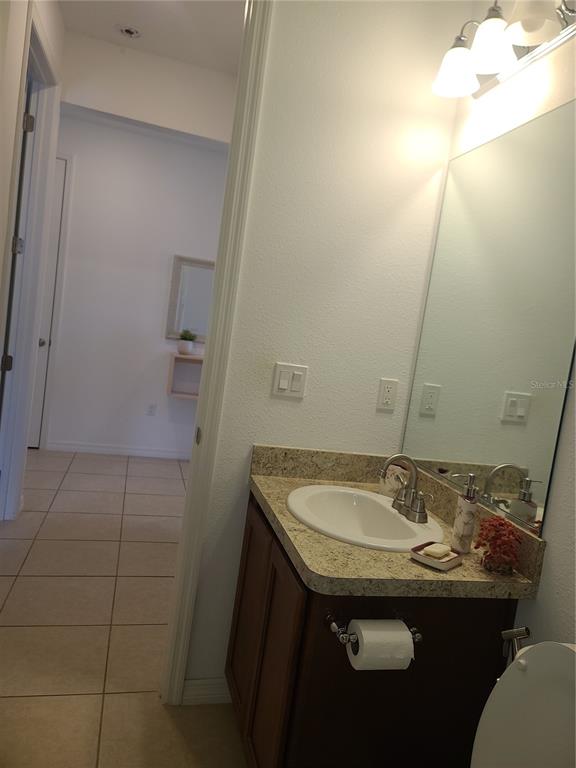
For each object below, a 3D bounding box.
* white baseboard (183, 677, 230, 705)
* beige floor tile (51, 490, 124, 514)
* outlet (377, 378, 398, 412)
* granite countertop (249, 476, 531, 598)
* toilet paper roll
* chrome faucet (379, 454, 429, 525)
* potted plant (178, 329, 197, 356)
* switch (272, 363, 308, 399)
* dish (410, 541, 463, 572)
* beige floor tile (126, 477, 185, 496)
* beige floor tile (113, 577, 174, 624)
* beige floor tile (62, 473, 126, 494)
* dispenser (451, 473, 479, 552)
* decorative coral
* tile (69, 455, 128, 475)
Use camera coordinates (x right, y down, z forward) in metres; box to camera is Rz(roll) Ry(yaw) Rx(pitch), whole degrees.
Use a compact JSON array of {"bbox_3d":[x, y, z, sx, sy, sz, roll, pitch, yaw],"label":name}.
[{"bbox_3d":[-0.273,1.104,2.002,0.208,0.098,0.014,6,6,-15],"label":"white baseboard"},{"bbox_3d":[-1.384,0.830,3.872,0.459,0.010,0.455,6,5,-15],"label":"beige floor tile"},{"bbox_3d":[0.363,0.040,2.019,0.072,0.116,0.010,6,5,-15],"label":"outlet"},{"bbox_3d":[0.234,0.415,1.633,0.564,0.041,0.786,6,6,-15],"label":"granite countertop"},{"bbox_3d":[0.190,0.540,1.151,0.109,0.093,0.093,6,6,-15],"label":"toilet paper roll"},{"bbox_3d":[0.338,0.301,1.662,0.152,0.184,0.225,6,6,-15],"label":"chrome faucet"},{"bbox_3d":[-0.916,-0.378,5.078,0.150,0.225,0.150,6,5,-15],"label":"potted plant"},{"bbox_3d":[0.009,-0.009,1.921,0.116,0.116,0.012,6,5,-15],"label":"switch"},{"bbox_3d":[0.367,0.422,1.363,0.089,0.022,0.110,12,7,41],"label":"dish"},{"bbox_3d":[-1.049,0.821,4.428,0.463,0.010,0.455,6,6,-15],"label":"beige floor tile"},{"bbox_3d":[-0.598,1.044,2.679,0.459,0.010,0.455,6,5,-15],"label":"beige floor tile"},{"bbox_3d":[-1.498,0.774,4.310,0.459,0.010,0.455,6,5,-15],"label":"beige floor tile"},{"bbox_3d":[0.467,0.340,1.464,0.092,0.203,0.064,5,6,-25],"label":"dispenser"},{"bbox_3d":[0.515,0.395,1.375,0.108,0.125,0.108,6,6,-15],"label":"decorative coral"},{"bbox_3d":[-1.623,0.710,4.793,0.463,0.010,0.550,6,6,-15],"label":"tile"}]

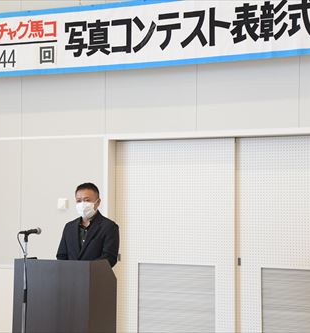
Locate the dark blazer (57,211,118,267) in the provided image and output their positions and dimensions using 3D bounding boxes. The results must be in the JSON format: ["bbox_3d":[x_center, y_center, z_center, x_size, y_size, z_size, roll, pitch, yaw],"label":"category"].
[{"bbox_3d":[-0.490,0.673,6.000,0.520,0.710,0.360,-1,-1,23],"label":"dark blazer"}]

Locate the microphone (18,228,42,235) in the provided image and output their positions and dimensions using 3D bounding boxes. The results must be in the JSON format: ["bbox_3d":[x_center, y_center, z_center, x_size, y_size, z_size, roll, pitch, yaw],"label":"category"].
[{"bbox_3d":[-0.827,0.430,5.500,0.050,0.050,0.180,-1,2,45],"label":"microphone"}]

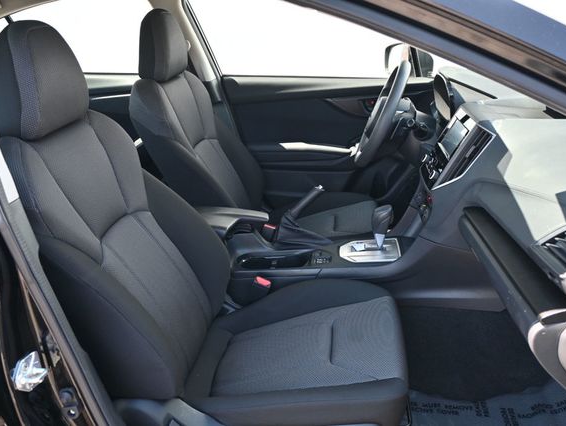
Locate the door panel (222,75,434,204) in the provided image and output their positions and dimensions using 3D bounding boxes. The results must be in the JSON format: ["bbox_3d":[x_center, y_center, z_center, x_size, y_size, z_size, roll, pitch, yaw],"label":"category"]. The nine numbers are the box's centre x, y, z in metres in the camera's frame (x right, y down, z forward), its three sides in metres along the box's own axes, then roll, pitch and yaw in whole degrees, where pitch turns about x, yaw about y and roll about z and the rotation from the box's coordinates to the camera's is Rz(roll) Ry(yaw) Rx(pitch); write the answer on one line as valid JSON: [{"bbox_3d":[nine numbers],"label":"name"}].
[{"bbox_3d":[0.202,-0.250,2.141,0.910,0.590,0.130,1,22,6],"label":"door panel"}]

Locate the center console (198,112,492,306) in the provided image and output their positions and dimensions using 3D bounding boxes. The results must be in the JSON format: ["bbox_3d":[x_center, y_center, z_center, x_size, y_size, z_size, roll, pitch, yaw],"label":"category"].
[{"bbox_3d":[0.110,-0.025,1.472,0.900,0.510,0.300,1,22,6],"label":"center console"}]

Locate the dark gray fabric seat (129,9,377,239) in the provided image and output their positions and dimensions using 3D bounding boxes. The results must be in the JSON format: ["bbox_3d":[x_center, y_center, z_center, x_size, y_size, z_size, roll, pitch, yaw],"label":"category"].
[{"bbox_3d":[-0.047,-0.175,1.819,0.830,0.980,0.530,1,22,6],"label":"dark gray fabric seat"}]

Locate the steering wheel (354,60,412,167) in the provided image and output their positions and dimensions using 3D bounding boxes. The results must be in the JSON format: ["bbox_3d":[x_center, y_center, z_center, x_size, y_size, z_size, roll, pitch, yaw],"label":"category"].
[{"bbox_3d":[0.339,-0.311,1.722,0.090,0.370,0.370,20,22,-2],"label":"steering wheel"}]

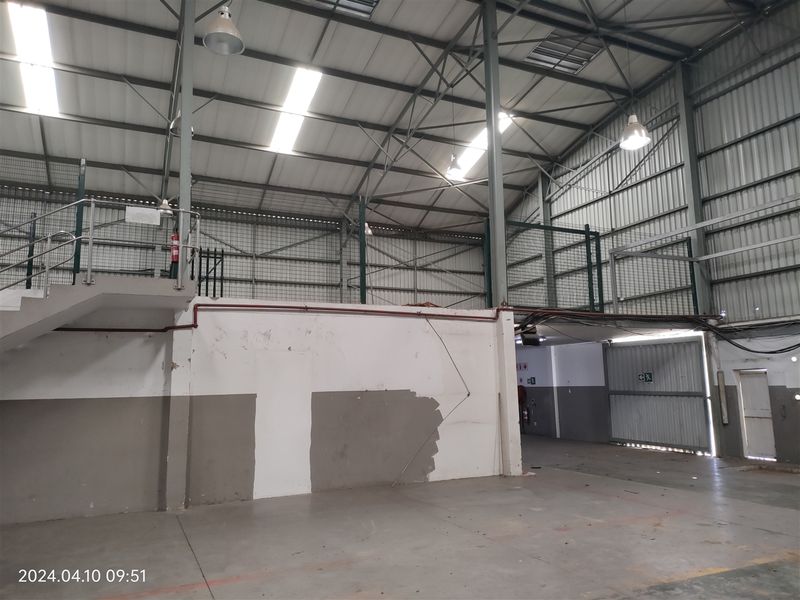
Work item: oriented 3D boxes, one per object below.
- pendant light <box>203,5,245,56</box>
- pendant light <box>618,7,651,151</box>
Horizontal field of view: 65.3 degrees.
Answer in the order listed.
[{"bbox_3d":[-1.998,-3.137,7.117,0.455,0.470,0.455,3,-10,-24],"label":"pendant light"},{"bbox_3d":[3.719,-3.675,10.101,0.460,2.420,0.460,3,-10,-24],"label":"pendant light"}]

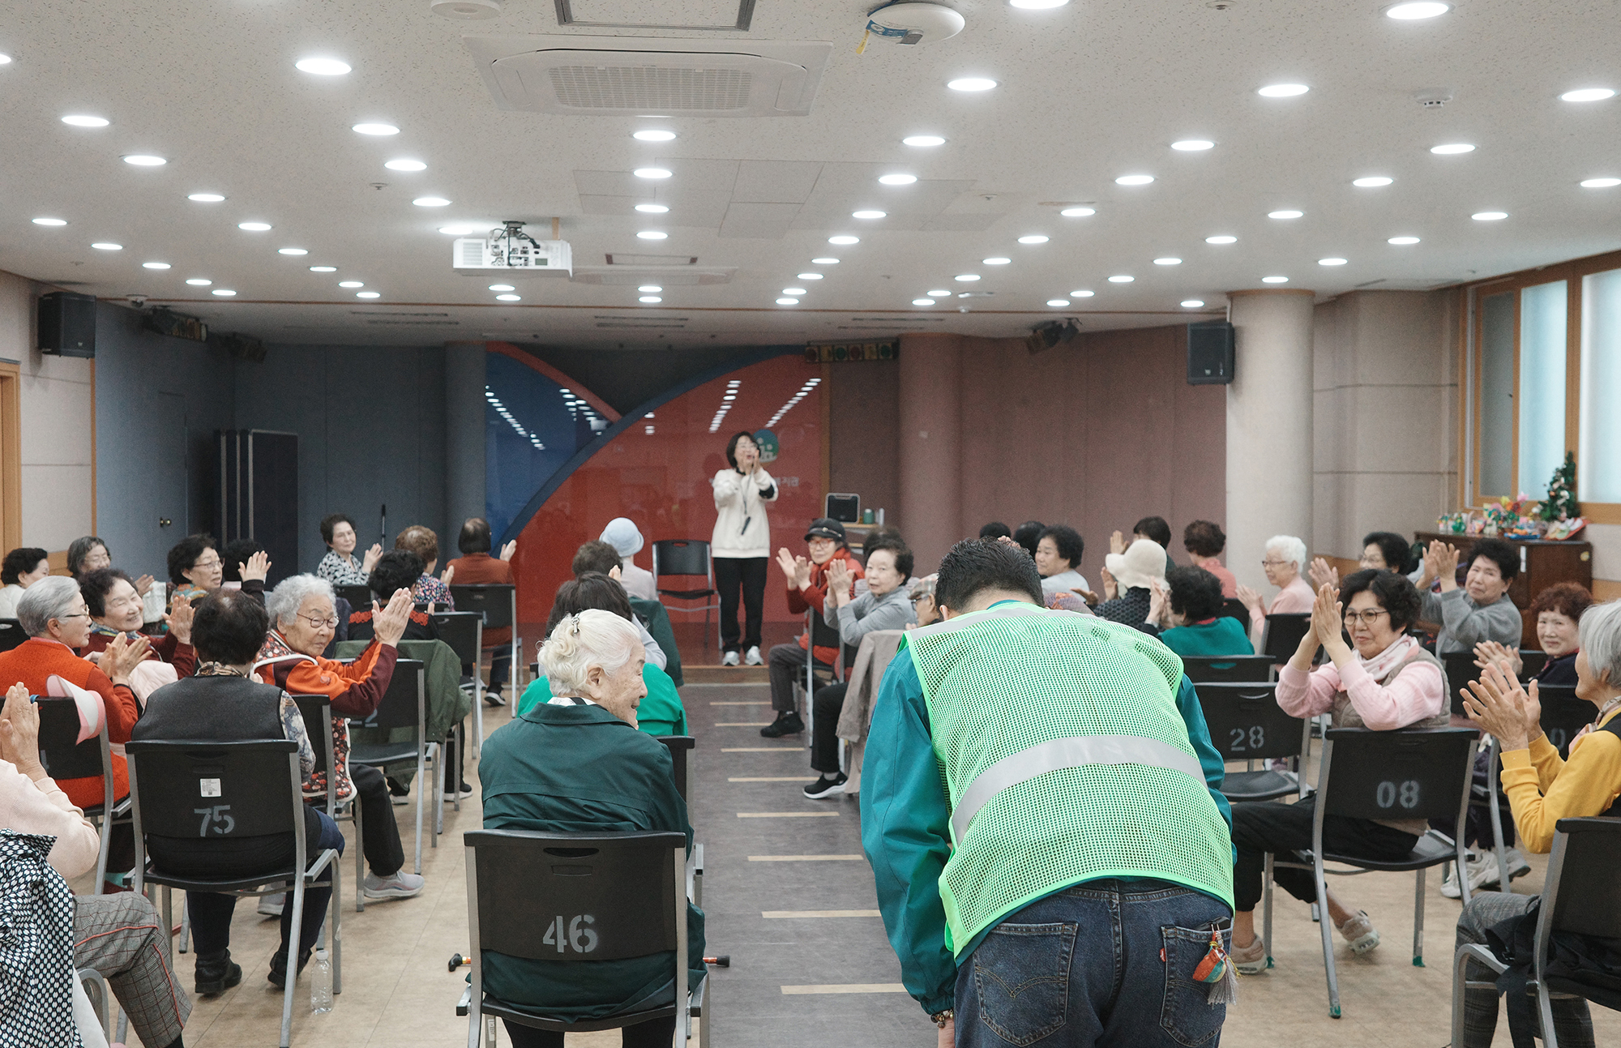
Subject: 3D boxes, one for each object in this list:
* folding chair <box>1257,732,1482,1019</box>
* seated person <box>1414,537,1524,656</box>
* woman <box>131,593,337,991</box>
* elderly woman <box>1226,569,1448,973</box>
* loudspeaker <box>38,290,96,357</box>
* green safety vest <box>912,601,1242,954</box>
[{"bbox_3d":[1.637,0.975,5.271,0.505,0.790,0.535,0,2,-1],"label":"folding chair"},{"bbox_3d":[2.677,0.670,7.444,0.670,1.225,0.550,0,2,2],"label":"seated person"},{"bbox_3d":[-1.631,0.760,5.153,0.510,1.210,0.640,0,2,1],"label":"woman"},{"bbox_3d":[1.529,0.744,5.354,0.620,1.245,0.480,0,2,-18],"label":"elderly woman"},{"bbox_3d":[-4.378,-1.175,10.579,0.240,0.370,0.240,6,5,32],"label":"loudspeaker"},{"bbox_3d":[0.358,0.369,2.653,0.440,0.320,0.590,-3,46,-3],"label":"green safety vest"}]

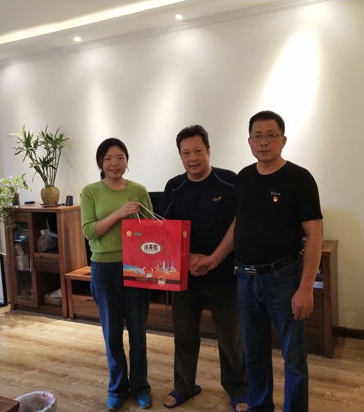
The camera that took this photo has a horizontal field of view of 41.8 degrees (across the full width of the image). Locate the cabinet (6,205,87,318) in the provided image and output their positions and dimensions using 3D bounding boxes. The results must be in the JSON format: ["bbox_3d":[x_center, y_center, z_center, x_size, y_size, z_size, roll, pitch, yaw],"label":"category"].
[{"bbox_3d":[-1.403,0.557,4.990,0.769,1.068,0.397,0,5,28],"label":"cabinet"}]

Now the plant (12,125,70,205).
[{"bbox_3d":[-1.440,-0.428,4.918,0.566,0.854,0.477,-3,4,-16],"label":"plant"}]

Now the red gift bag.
[{"bbox_3d":[-0.144,0.264,2.611,0.362,0.372,0.094,0,0,27],"label":"red gift bag"}]

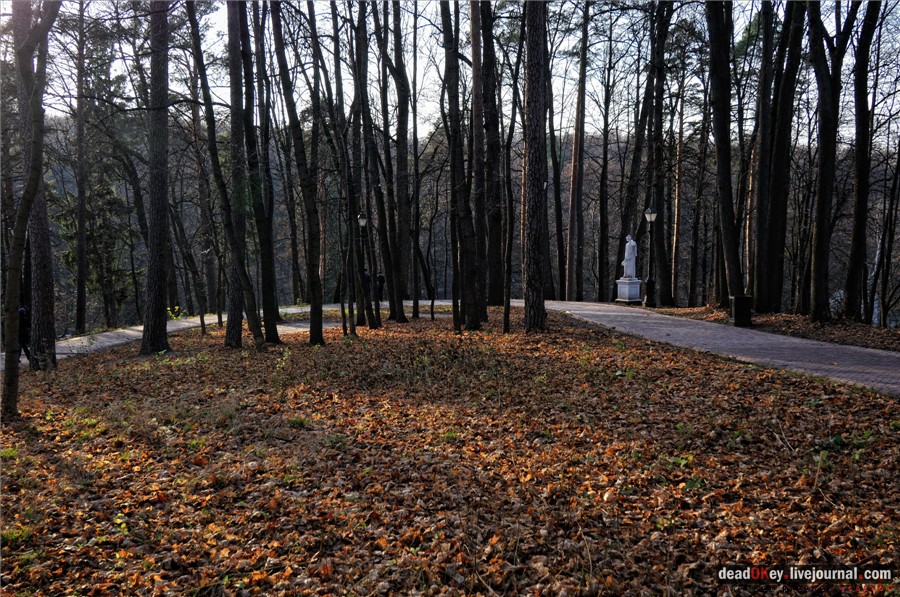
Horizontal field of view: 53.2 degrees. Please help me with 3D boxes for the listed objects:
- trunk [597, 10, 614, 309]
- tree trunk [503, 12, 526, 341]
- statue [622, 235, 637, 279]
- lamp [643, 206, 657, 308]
[{"bbox_3d":[6.923,-6.116,39.769,0.750,12.596,0.600,0,2,0],"label":"trunk"},{"bbox_3d":[1.579,-3.088,21.856,0.580,7.846,0.400,0,2,0],"label":"tree trunk"},{"bbox_3d":[7.392,-1.727,36.967,0.500,1.808,0.540,-1,3,-34],"label":"statue"},{"bbox_3d":[7.810,-1.590,34.928,0.460,3.922,0.460,0,2,0],"label":"lamp"}]

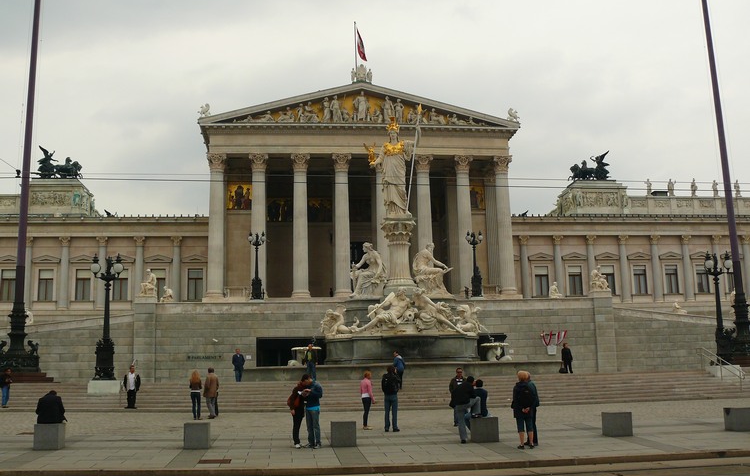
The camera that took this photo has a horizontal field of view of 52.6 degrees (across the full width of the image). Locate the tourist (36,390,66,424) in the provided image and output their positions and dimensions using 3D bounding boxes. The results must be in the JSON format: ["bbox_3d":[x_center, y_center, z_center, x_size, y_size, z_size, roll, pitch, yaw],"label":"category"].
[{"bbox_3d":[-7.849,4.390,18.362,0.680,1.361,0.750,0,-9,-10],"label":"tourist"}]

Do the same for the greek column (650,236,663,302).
[{"bbox_3d":[27.005,2.941,72.350,0.950,6.500,0.950,0,-10,-6],"label":"greek column"}]

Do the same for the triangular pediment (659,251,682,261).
[{"bbox_3d":[32.135,1.966,82.371,2.677,0.877,0.450,0,-9,-6],"label":"triangular pediment"}]

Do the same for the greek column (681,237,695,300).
[{"bbox_3d":[33.954,3.284,81.993,1.000,7.205,1.000,0,-9,-6],"label":"greek column"}]

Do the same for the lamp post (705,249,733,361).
[{"bbox_3d":[17.668,3.557,38.773,1.450,5.795,1.400,0,-10,-5],"label":"lamp post"}]

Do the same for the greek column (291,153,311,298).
[{"bbox_3d":[-5.821,-0.952,59.637,1.550,11.512,1.550,0,-10,-6],"label":"greek column"}]

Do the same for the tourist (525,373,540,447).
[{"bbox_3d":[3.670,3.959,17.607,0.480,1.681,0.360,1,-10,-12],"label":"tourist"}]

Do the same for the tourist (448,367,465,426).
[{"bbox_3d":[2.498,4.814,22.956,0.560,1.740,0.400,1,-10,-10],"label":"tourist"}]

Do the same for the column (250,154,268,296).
[{"bbox_3d":[-10.022,-1.213,65.550,1.500,12.565,1.500,0,-10,-6],"label":"column"}]

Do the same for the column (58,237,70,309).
[{"bbox_3d":[-27.423,3.128,66.890,1.000,6.407,1.000,0,-10,-6],"label":"column"}]

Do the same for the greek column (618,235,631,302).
[{"bbox_3d":[23.815,2.959,71.928,0.950,6.500,0.950,0,-10,-6],"label":"greek column"}]

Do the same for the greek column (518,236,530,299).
[{"bbox_3d":[14.934,3.215,75.034,0.980,7.026,0.980,0,-10,-5],"label":"greek column"}]

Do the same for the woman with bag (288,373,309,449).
[{"bbox_3d":[-1.753,3.979,17.471,0.500,1.661,0.500,0,-9,-8],"label":"woman with bag"}]

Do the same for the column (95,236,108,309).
[{"bbox_3d":[-27.201,3.459,75.493,1.000,7.211,1.000,0,-9,-6],"label":"column"}]

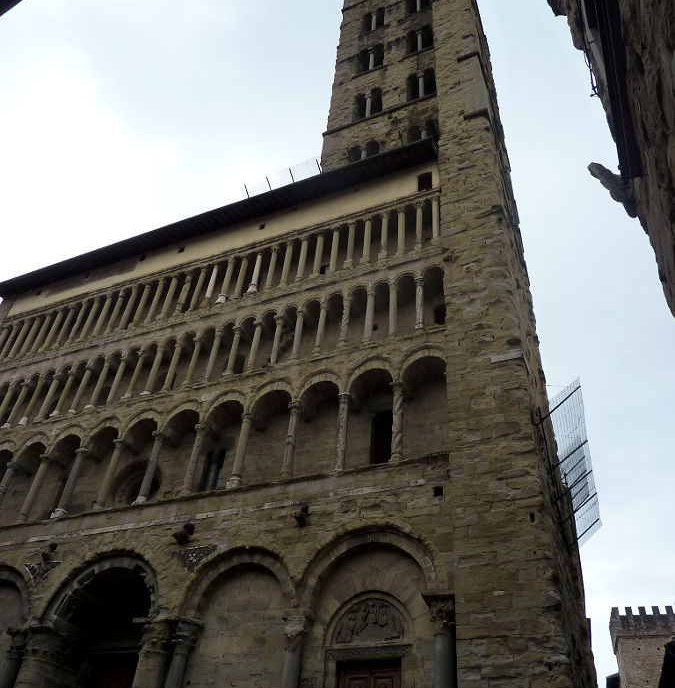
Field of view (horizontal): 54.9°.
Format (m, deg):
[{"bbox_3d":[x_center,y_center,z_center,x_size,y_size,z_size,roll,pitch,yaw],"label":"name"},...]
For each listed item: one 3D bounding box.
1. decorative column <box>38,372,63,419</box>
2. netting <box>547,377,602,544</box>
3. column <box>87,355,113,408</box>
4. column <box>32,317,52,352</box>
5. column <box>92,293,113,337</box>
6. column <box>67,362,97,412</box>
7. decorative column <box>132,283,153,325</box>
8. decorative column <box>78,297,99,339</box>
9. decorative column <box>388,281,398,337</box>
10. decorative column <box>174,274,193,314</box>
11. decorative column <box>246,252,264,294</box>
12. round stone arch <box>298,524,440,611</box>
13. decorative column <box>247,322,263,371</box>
[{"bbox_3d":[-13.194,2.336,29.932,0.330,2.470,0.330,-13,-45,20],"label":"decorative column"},{"bbox_3d":[7.831,4.467,21.659,1.500,1.200,9.300,-11,-44,19],"label":"netting"},{"bbox_3d":[-9.978,1.581,27.251,0.360,2.706,0.360,-13,-46,20],"label":"column"},{"bbox_3d":[-15.399,-0.550,33.942,0.360,2.707,0.360,-13,-44,20],"label":"column"},{"bbox_3d":[-11.772,-1.466,32.730,0.350,2.811,0.350,-13,-44,21],"label":"column"},{"bbox_3d":[-10.799,1.779,27.551,0.360,2.781,0.360,-13,-46,20],"label":"column"},{"bbox_3d":[-9.556,-2.018,31.885,0.350,2.797,0.350,-13,-44,21],"label":"decorative column"},{"bbox_3d":[-11.809,-1.187,31.134,0.320,2.601,0.320,-13,-44,21],"label":"decorative column"},{"bbox_3d":[2.098,-1.393,24.390,0.390,2.909,0.390,3,-41,2],"label":"decorative column"},{"bbox_3d":[-7.628,-2.475,32.243,0.370,2.490,0.370,-13,-43,21],"label":"decorative column"},{"bbox_3d":[-3.696,-3.266,29.515,0.360,2.801,0.360,-13,-44,20],"label":"decorative column"},{"bbox_3d":[0.973,6.244,18.312,4.052,2.233,0.600,-13,-44,20],"label":"round stone arch"},{"bbox_3d":[-3.350,0.026,26.309,0.390,2.633,0.390,-13,-44,20],"label":"decorative column"}]

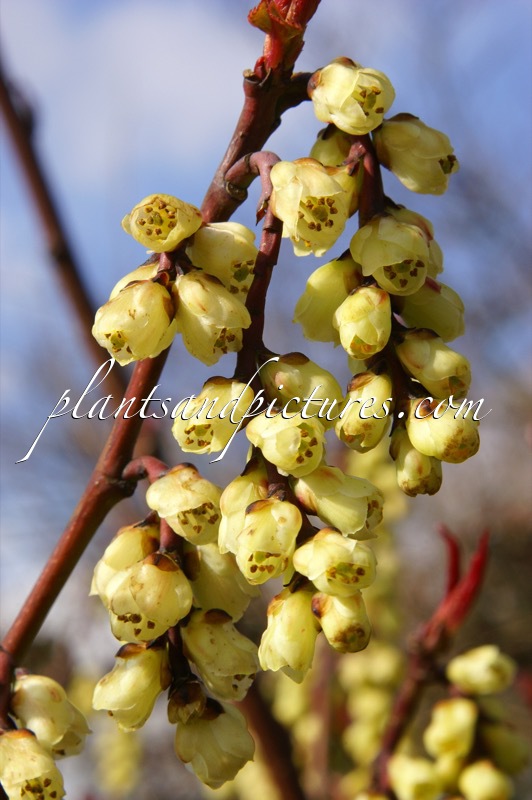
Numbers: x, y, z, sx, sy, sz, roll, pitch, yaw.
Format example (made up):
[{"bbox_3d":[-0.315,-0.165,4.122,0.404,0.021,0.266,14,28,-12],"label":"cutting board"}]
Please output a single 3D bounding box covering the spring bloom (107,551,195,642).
[{"bbox_3d":[-0.014,0.024,0.286,0.010,0.010,0.009,-2,-49,27],"label":"spring bloom"}]

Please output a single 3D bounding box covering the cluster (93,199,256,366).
[{"bbox_3d":[-0.011,-0.015,0.290,0.020,0.021,0.017,0,-5,0],"label":"cluster"}]

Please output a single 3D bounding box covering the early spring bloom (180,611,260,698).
[{"bbox_3d":[-0.005,0.030,0.275,0.008,0.010,0.008,-38,-22,22],"label":"early spring bloom"}]

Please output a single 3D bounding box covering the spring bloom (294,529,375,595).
[{"bbox_3d":[0.008,0.019,0.273,0.008,0.008,0.009,3,32,-27],"label":"spring bloom"}]

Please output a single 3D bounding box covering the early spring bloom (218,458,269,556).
[{"bbox_3d":[-0.002,0.013,0.290,0.008,0.011,0.008,18,6,0],"label":"early spring bloom"}]

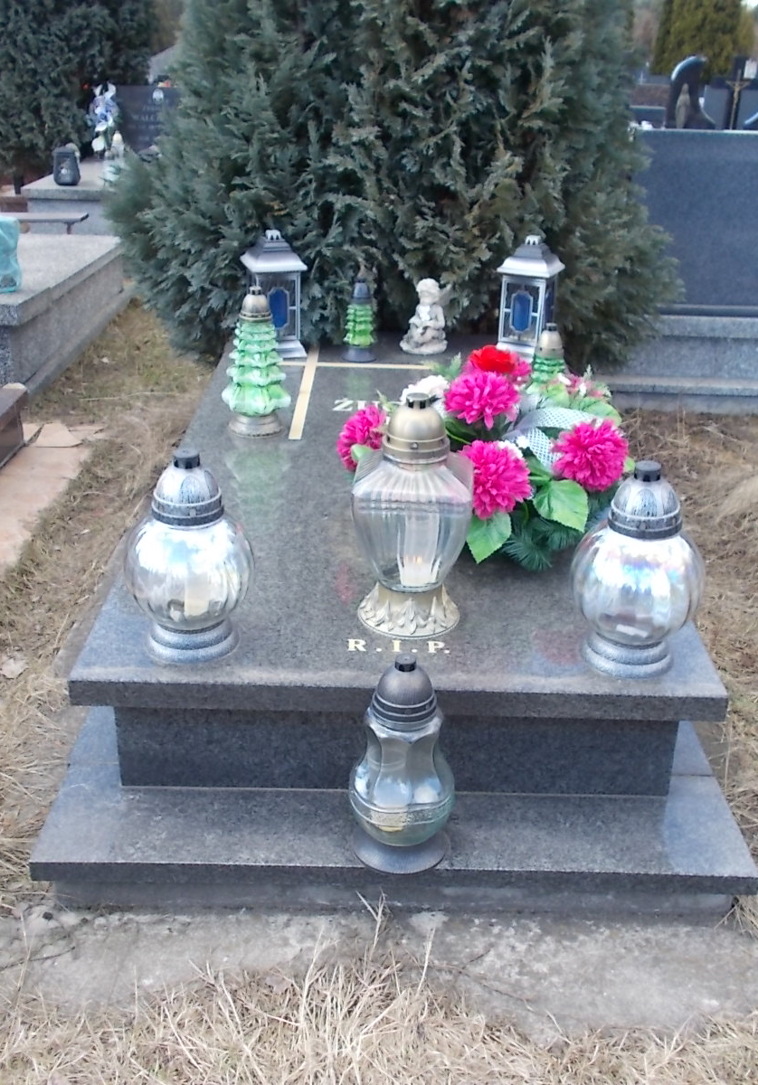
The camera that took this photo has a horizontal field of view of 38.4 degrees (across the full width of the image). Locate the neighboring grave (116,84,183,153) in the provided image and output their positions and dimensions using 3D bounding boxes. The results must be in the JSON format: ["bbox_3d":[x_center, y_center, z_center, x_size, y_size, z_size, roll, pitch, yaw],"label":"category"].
[{"bbox_3d":[-1.662,-3.141,8.129,0.665,0.535,0.100,1,26,0],"label":"neighboring grave"}]

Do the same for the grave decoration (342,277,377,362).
[{"bbox_3d":[-0.055,-0.669,3.250,0.102,0.229,0.102,1,25,-1],"label":"grave decoration"}]

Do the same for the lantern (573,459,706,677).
[{"bbox_3d":[0.414,0.033,1.740,0.210,0.341,0.210,1,26,0],"label":"lantern"}]

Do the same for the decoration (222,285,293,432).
[{"bbox_3d":[-0.298,-0.433,2.608,0.164,0.331,0.164,1,25,-1],"label":"decoration"}]

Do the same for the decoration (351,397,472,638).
[{"bbox_3d":[0.061,-0.058,1.843,0.197,0.402,0.197,1,26,0],"label":"decoration"}]

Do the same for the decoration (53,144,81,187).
[{"bbox_3d":[-1.921,-2.331,6.702,0.155,0.237,0.150,1,26,0],"label":"decoration"}]

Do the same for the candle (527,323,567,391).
[{"bbox_3d":[0.454,-0.461,2.884,0.124,0.237,0.124,1,26,0],"label":"candle"}]

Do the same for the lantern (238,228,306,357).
[{"bbox_3d":[-0.318,-0.764,3.320,0.167,0.374,0.167,-8,27,-17],"label":"lantern"}]

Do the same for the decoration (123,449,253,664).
[{"bbox_3d":[-0.290,0.013,1.665,0.199,0.320,0.199,1,25,-1],"label":"decoration"}]

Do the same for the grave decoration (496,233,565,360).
[{"bbox_3d":[0.452,-0.746,3.299,0.164,0.359,0.164,13,27,23],"label":"grave decoration"}]

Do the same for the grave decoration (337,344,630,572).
[{"bbox_3d":[0.212,-0.202,2.176,0.572,0.308,0.475,1,25,-1],"label":"grave decoration"}]

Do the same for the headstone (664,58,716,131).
[{"bbox_3d":[2.290,-3.192,7.949,0.390,0.690,0.120,1,26,0],"label":"headstone"}]

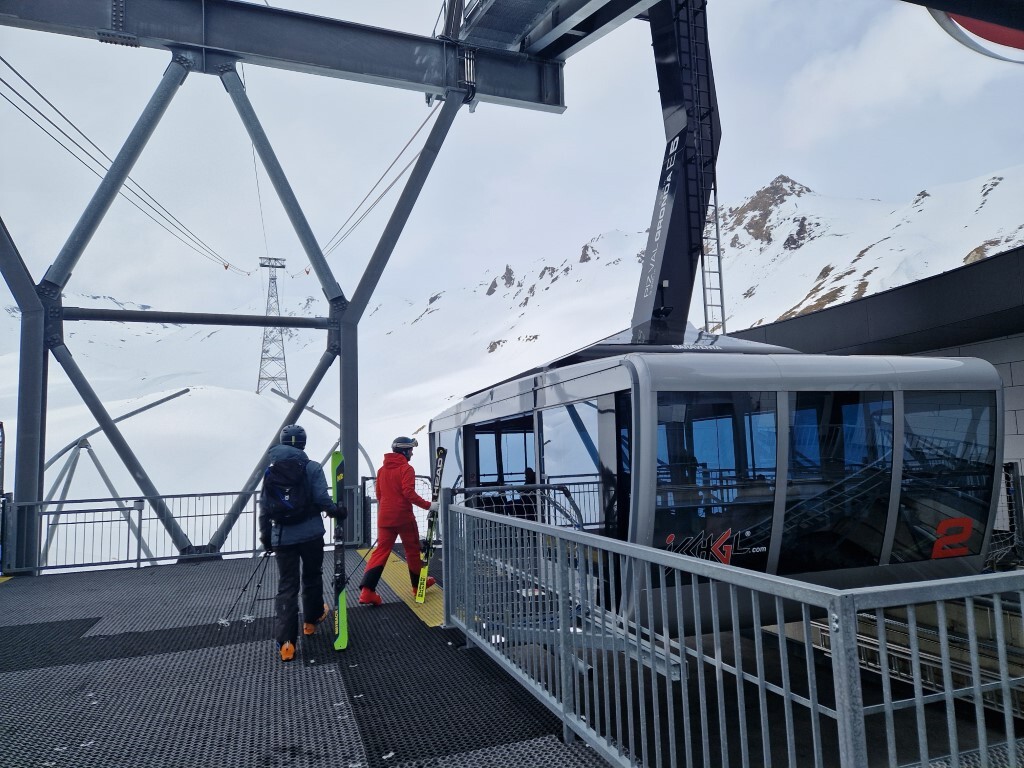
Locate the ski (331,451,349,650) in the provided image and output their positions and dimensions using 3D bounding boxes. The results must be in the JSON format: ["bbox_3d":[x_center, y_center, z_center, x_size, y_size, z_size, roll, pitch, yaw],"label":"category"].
[{"bbox_3d":[-1.425,1.387,5.636,0.110,1.640,0.120,-1,-6,-8],"label":"ski"}]

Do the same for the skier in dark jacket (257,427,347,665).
[{"bbox_3d":[-1.797,1.311,5.835,0.660,1.850,0.720,-2,-6,-3],"label":"skier in dark jacket"}]

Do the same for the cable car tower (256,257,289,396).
[{"bbox_3d":[-122.942,-29.064,350.000,15.300,70.500,14.000,0,-6,-19],"label":"cable car tower"}]

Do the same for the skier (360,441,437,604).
[{"bbox_3d":[-1.323,1.517,7.778,0.830,1.820,0.570,1,-7,-28],"label":"skier"}]

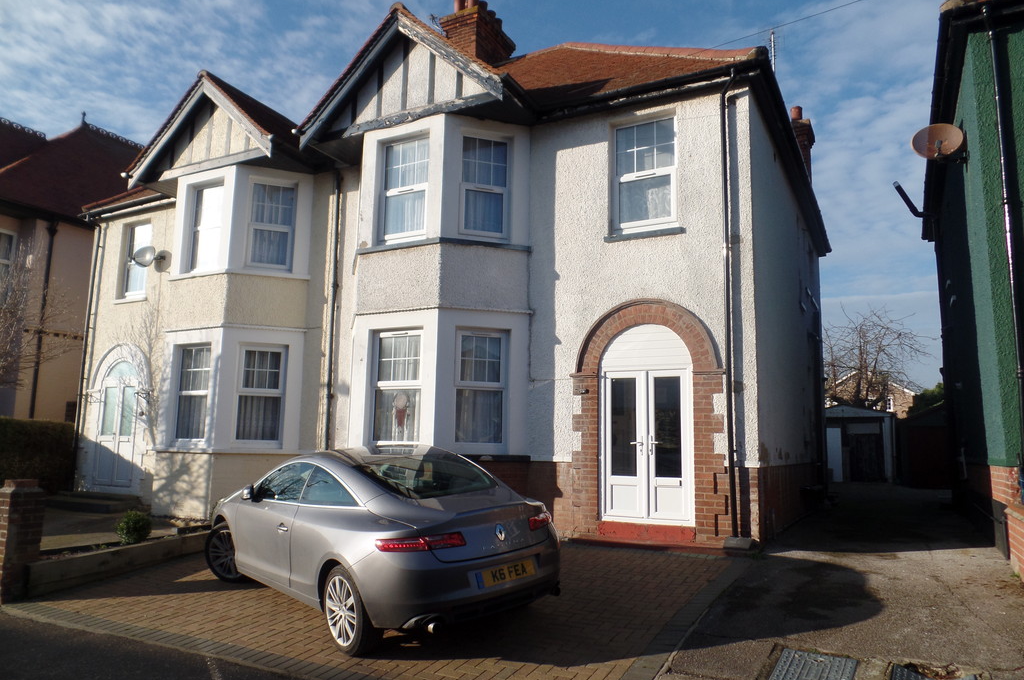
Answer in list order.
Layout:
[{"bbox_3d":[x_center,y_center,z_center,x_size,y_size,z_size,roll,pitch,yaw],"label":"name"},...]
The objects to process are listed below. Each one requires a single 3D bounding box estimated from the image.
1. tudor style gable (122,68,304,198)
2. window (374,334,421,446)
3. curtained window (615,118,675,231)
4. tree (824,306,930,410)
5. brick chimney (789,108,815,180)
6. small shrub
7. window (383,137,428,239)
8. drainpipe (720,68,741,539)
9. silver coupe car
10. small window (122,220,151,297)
[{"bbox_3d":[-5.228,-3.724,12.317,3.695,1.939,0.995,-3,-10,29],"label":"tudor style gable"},{"bbox_3d":[-1.522,0.635,8.985,0.850,1.520,0.140,-3,-8,29],"label":"window"},{"bbox_3d":[1.699,-2.100,8.670,0.840,1.400,0.140,-3,-8,29],"label":"curtained window"},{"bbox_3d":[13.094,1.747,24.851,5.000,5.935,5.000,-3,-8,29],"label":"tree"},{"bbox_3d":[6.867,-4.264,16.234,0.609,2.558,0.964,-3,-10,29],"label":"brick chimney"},{"bbox_3d":[-4.242,2.107,7.647,0.397,0.393,0.397,-3,-8,29],"label":"small shrub"},{"bbox_3d":[-1.471,-2.077,9.336,0.840,1.420,0.140,-3,-8,29],"label":"window"},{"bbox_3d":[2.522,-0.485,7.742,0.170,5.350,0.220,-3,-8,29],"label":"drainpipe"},{"bbox_3d":[-1.440,1.742,6.633,1.900,1.400,4.640,2,-6,-39],"label":"silver coupe car"},{"bbox_3d":[-7.846,-1.680,14.378,0.873,1.553,0.142,-3,-10,29],"label":"small window"}]

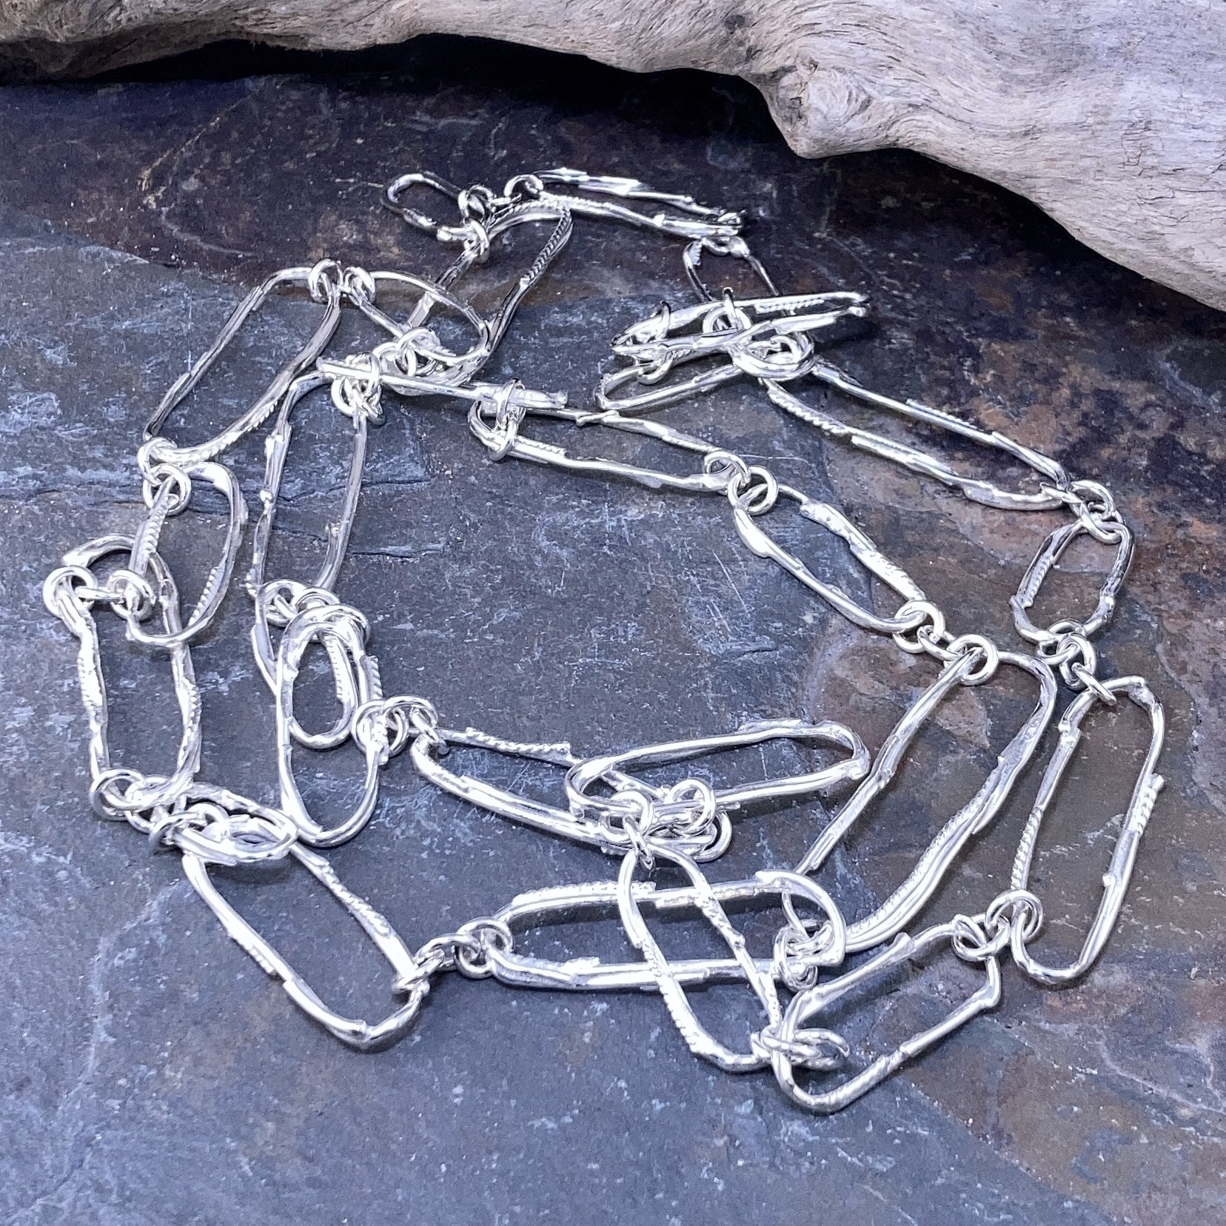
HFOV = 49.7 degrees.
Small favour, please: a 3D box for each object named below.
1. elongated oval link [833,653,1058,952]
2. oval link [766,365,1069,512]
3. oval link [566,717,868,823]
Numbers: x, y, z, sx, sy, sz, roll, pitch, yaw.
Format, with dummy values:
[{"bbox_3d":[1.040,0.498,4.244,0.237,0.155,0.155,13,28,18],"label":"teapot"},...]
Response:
[{"bbox_3d":[0.040,0.023,0.167,0.015,0.003,0.051,35,63,21],"label":"elongated oval link"},{"bbox_3d":[0.045,-0.027,0.200,0.049,0.003,0.012,27,60,17],"label":"oval link"},{"bbox_3d":[0.013,0.020,0.166,0.038,0.003,0.010,-7,57,-8],"label":"oval link"}]

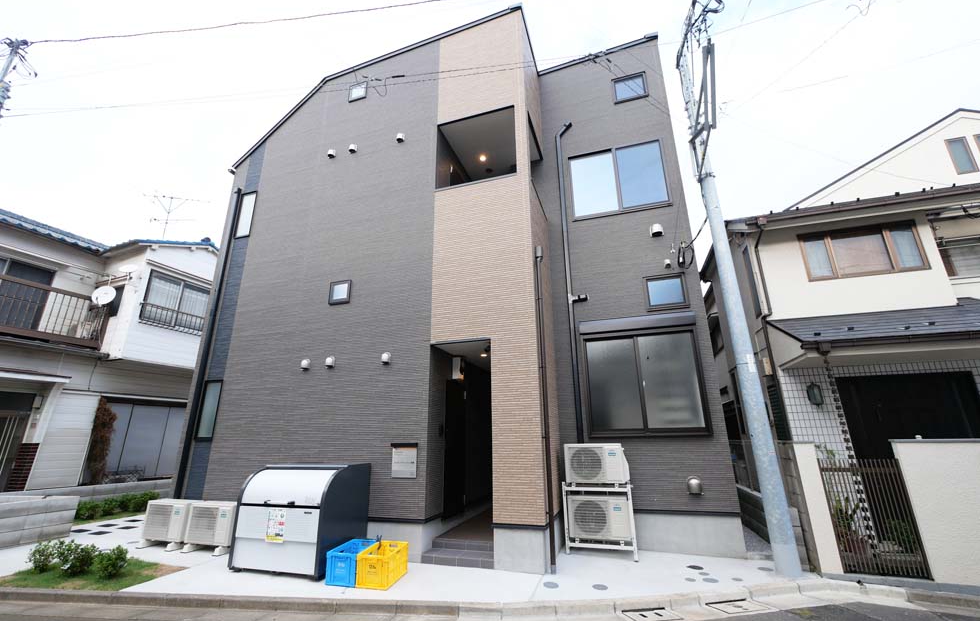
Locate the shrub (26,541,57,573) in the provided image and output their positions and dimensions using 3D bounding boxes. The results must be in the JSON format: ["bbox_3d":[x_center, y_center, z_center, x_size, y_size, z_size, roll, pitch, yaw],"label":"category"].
[{"bbox_3d":[-5.435,2.994,4.822,0.263,0.341,0.279,-6,-18,17],"label":"shrub"}]

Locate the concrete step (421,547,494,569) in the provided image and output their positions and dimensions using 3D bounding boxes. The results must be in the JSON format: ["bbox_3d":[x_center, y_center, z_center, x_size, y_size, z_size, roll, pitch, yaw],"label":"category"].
[{"bbox_3d":[-0.361,3.143,5.028,0.955,0.095,0.320,-6,-18,17],"label":"concrete step"}]

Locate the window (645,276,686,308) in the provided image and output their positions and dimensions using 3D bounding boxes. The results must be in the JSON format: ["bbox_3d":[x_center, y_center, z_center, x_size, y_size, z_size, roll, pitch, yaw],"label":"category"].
[{"bbox_3d":[2.759,-0.276,6.205,0.595,0.563,0.090,-6,-18,17],"label":"window"}]

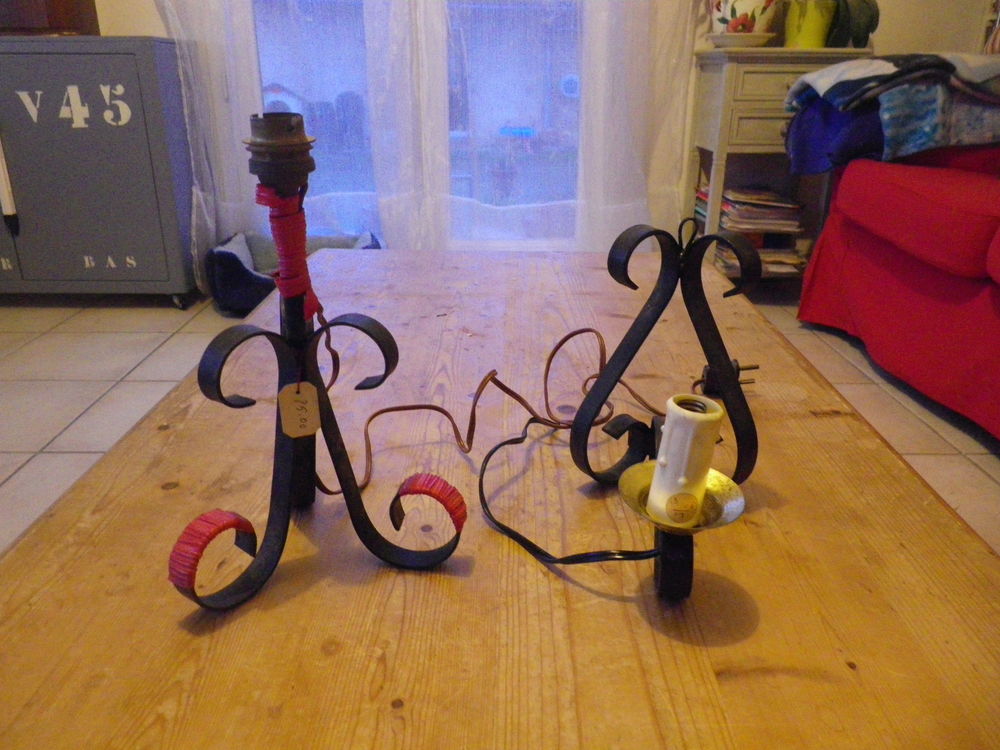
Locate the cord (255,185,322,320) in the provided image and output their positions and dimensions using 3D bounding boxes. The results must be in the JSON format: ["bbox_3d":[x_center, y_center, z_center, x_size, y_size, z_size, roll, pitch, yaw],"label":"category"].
[{"bbox_3d":[-0.107,-0.062,0.412,0.028,0.067,0.023,0,22,-1],"label":"cord"}]

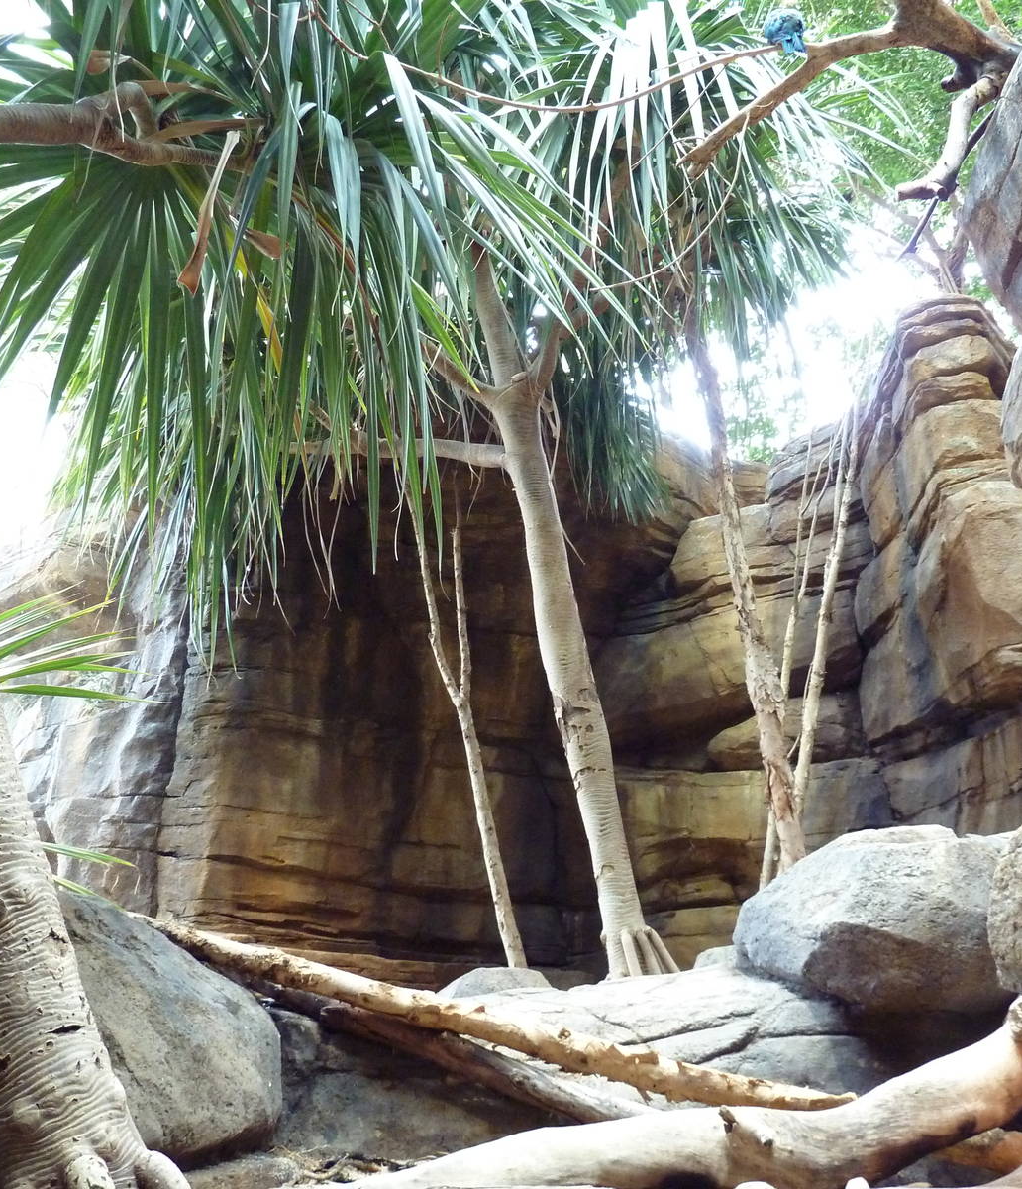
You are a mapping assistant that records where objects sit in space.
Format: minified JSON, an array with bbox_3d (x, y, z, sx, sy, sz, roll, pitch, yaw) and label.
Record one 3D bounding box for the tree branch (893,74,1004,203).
[{"bbox_3d":[1.562,-1.640,4.100,0.200,0.500,0.200,39,6,12],"label":"tree branch"}]

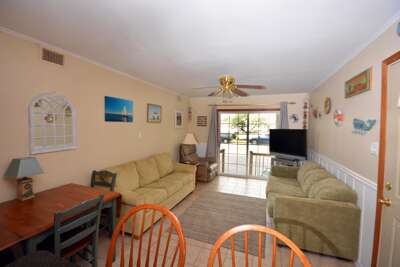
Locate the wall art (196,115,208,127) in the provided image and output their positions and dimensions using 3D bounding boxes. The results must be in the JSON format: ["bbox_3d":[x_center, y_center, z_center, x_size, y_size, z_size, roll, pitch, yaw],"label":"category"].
[{"bbox_3d":[0.081,-0.390,5.401,0.385,0.355,0.030,2,2,22],"label":"wall art"}]

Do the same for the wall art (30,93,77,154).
[{"bbox_3d":[-1.761,-0.135,2.040,0.067,0.717,0.510,2,2,22],"label":"wall art"}]

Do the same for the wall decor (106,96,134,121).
[{"bbox_3d":[-1.403,-0.406,2.966,0.032,0.405,0.610,2,2,22],"label":"wall decor"}]

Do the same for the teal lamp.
[{"bbox_3d":[-1.806,0.462,1.728,0.230,0.420,0.225,2,2,22],"label":"teal lamp"}]

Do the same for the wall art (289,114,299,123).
[{"bbox_3d":[2.502,-0.396,4.430,0.230,0.260,0.040,2,2,22],"label":"wall art"}]

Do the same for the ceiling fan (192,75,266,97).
[{"bbox_3d":[0.544,-0.887,3.226,1.320,0.410,1.320,2,2,22],"label":"ceiling fan"}]

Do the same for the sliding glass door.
[{"bbox_3d":[1.380,0.312,4.946,1.800,2.040,0.110,2,2,22],"label":"sliding glass door"}]

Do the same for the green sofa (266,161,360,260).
[{"bbox_3d":[1.689,0.977,2.877,0.910,0.858,1.865,2,2,22],"label":"green sofa"}]

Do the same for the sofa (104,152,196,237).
[{"bbox_3d":[-0.847,0.930,3.238,0.903,0.858,1.887,2,2,22],"label":"sofa"}]

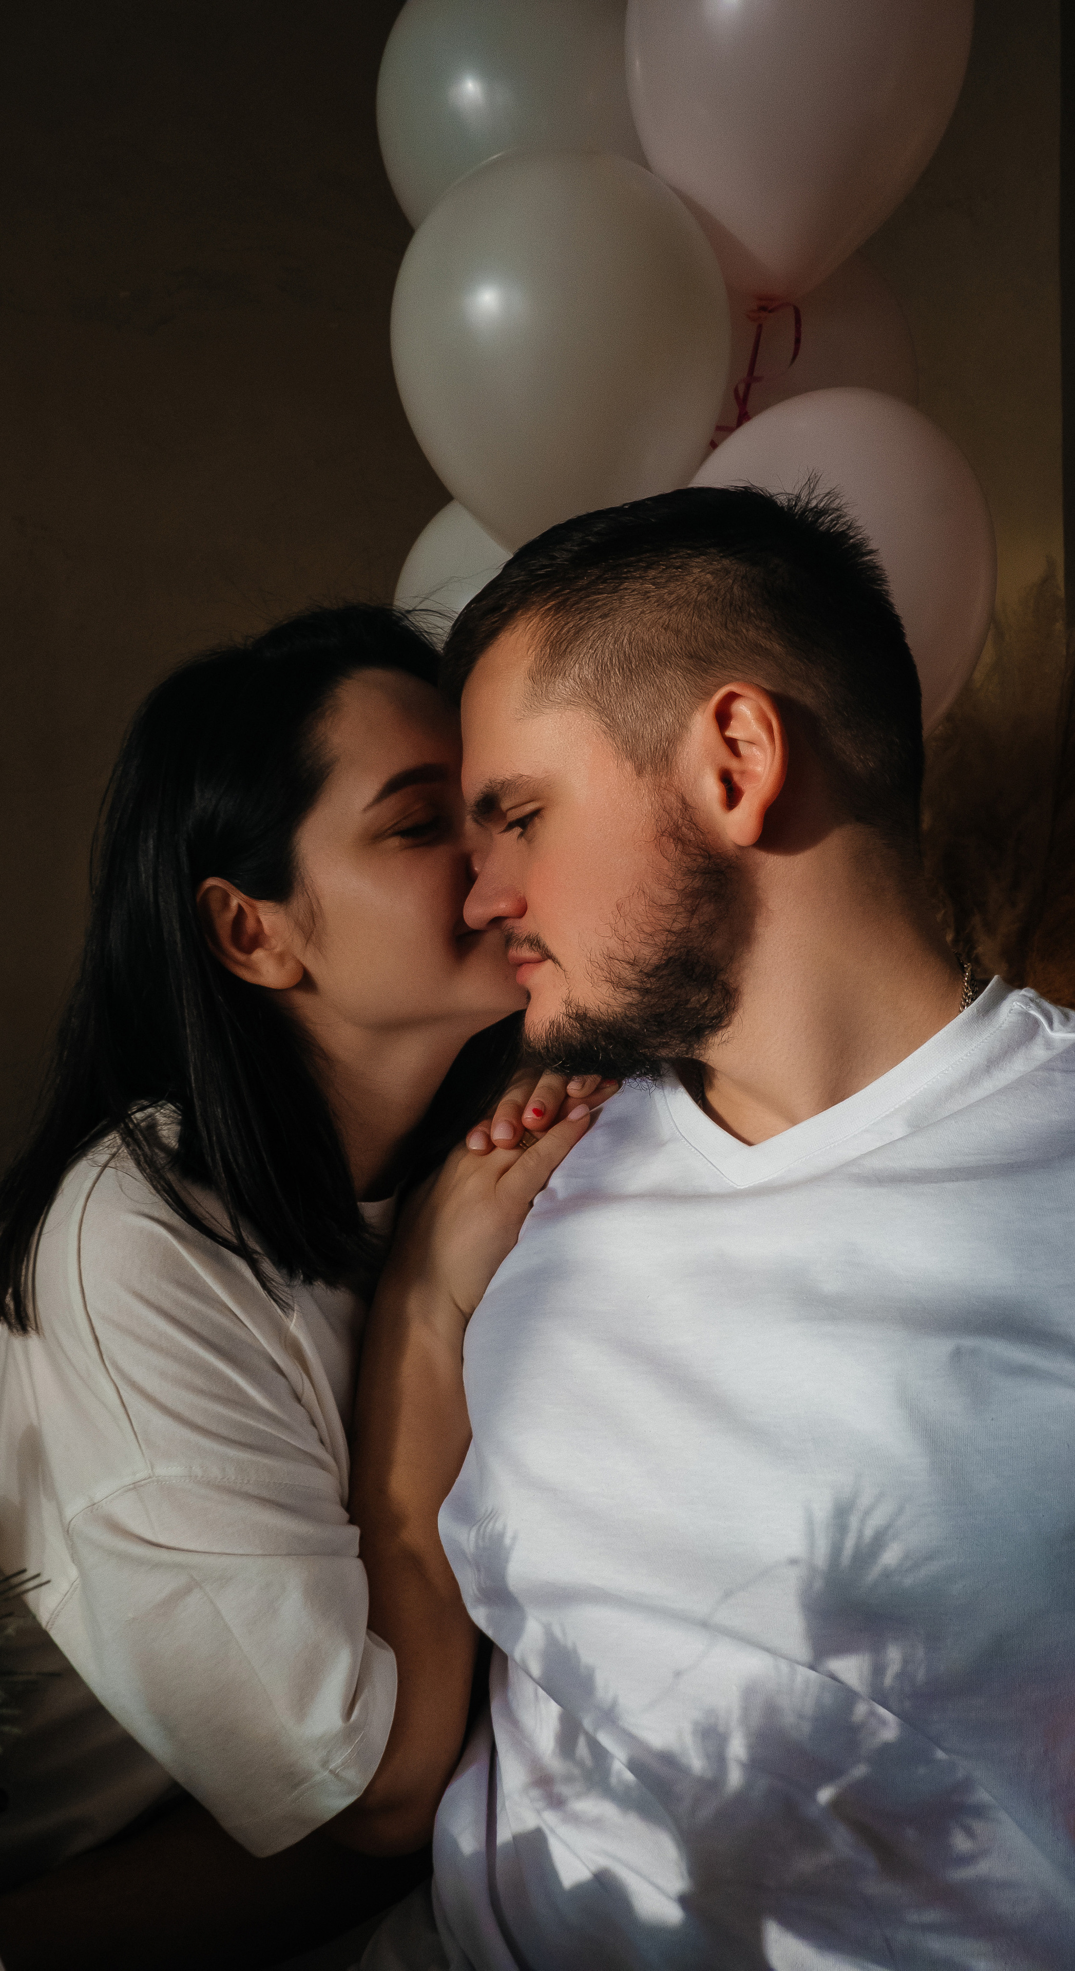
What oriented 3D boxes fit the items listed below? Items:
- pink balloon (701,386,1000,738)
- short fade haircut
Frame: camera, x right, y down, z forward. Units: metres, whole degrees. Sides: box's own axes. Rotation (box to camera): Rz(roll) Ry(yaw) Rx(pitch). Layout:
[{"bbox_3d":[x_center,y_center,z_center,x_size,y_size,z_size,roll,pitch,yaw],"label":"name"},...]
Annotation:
[{"bbox_3d":[0.256,-0.346,1.630,0.270,0.325,0.270,0,-2,0],"label":"pink balloon"},{"bbox_3d":[0.067,-0.137,0.870,0.215,0.180,0.170,-13,-1,-17],"label":"short fade haircut"}]

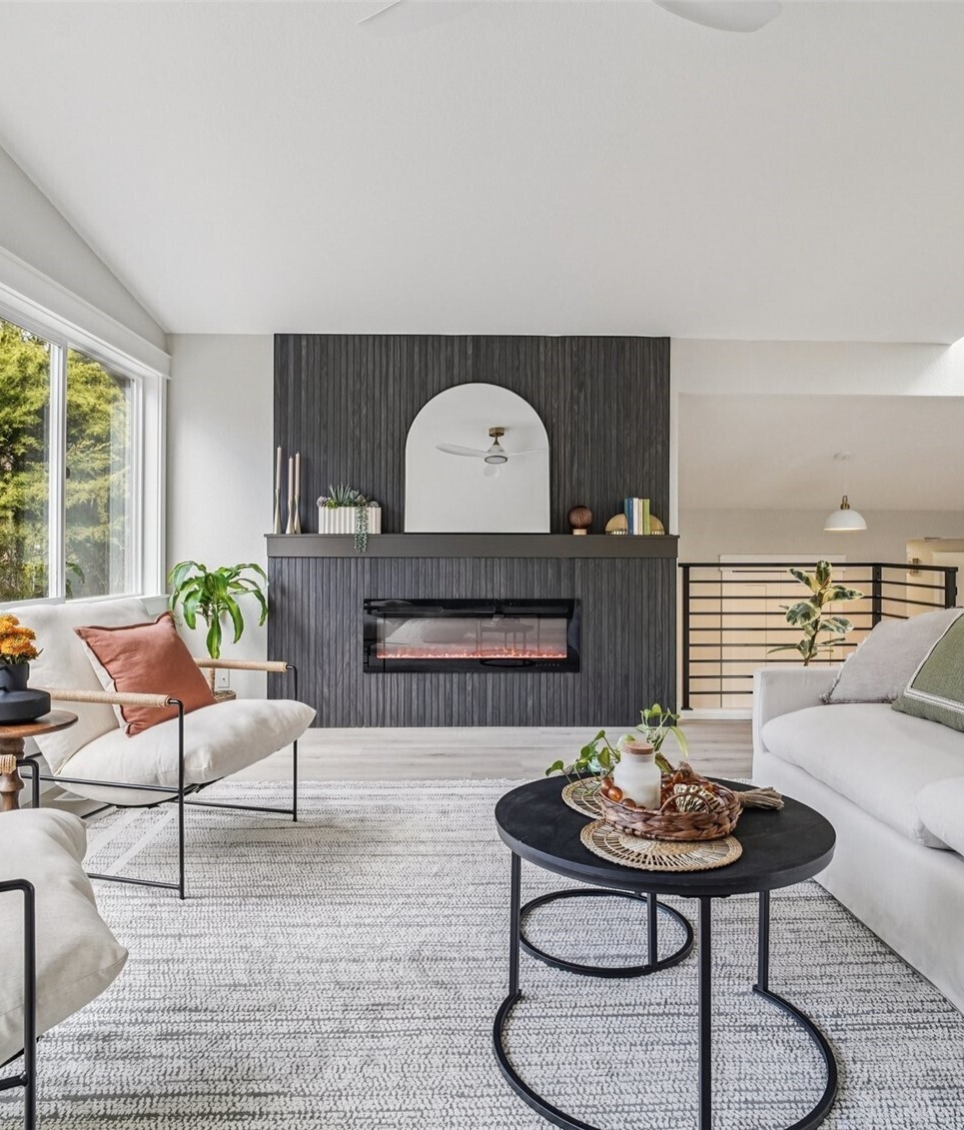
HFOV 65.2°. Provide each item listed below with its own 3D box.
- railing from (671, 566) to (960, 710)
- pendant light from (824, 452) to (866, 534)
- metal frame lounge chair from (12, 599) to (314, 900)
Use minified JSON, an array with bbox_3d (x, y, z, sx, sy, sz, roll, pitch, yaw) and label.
[{"bbox_3d":[1.915,0.469,4.480,1.290,0.960,0.880,0,1,-1],"label":"railing"},{"bbox_3d":[2.865,-0.576,5.950,0.345,0.630,0.345,0,1,0],"label":"pendant light"},{"bbox_3d":[-1.168,0.597,2.780,0.900,0.880,0.730,0,1,15],"label":"metal frame lounge chair"}]

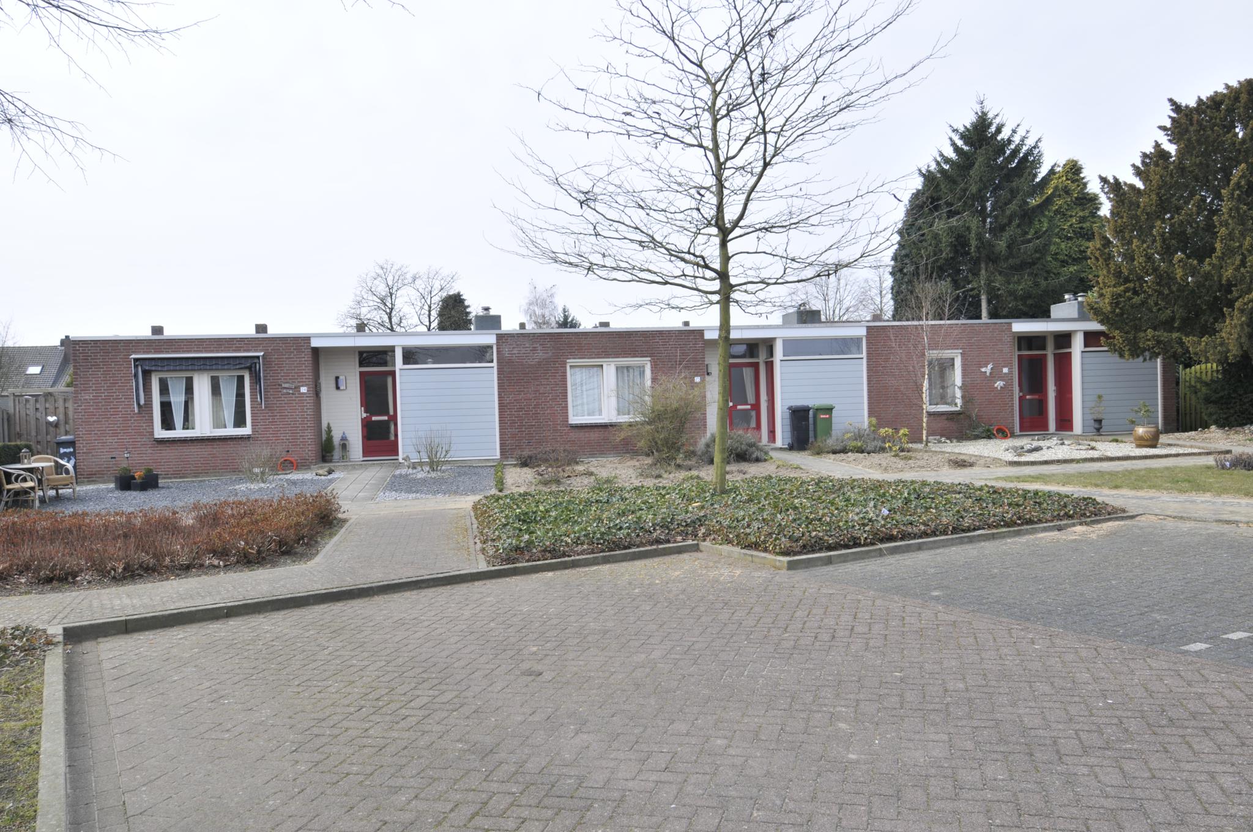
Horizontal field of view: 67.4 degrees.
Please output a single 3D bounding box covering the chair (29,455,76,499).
[{"bbox_3d":[-10.543,1.143,17.250,0.610,0.837,0.590,-1,1,29],"label":"chair"}]

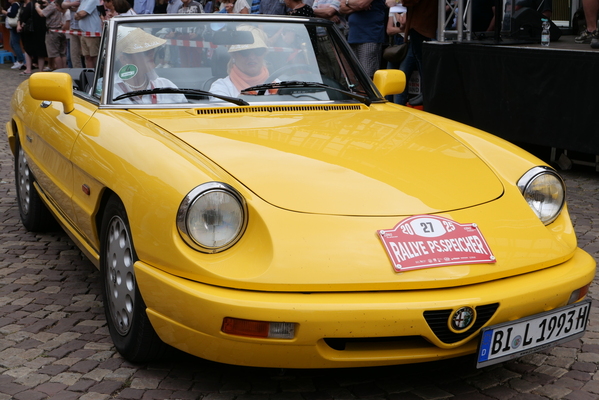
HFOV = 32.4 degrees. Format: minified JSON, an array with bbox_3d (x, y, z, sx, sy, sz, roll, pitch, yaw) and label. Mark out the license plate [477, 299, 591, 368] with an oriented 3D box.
[{"bbox_3d":[0.751,0.422,3.280,0.528,0.127,0.018,-8,21,-37],"label":"license plate"}]

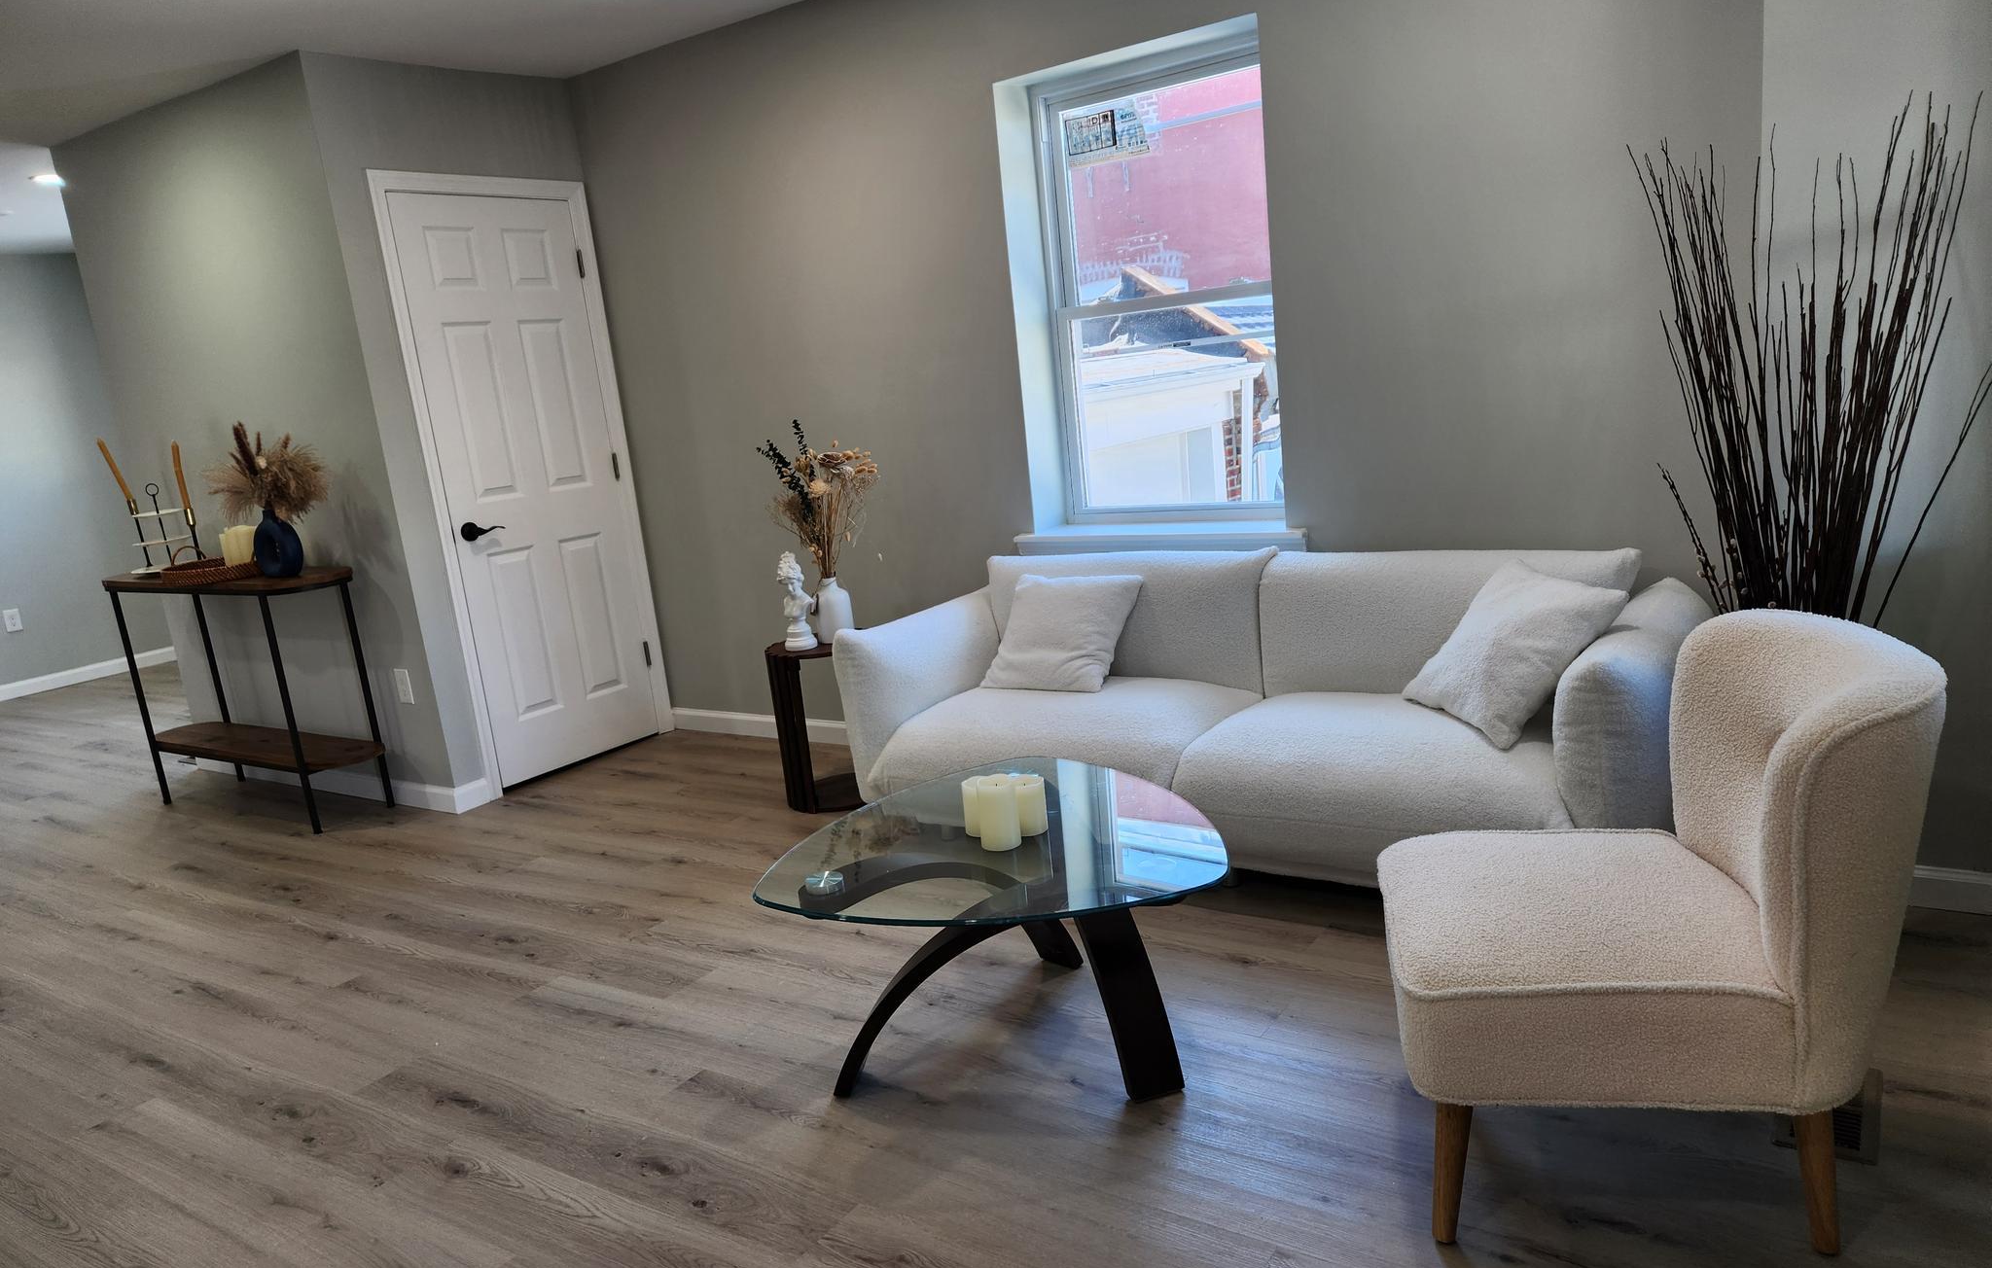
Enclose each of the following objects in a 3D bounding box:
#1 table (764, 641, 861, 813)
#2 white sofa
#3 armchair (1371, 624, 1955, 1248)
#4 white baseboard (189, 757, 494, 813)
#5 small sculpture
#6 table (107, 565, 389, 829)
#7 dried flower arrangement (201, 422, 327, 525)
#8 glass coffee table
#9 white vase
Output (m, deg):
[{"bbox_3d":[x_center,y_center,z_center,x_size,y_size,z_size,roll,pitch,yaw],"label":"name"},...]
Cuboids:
[{"bbox_3d":[-0.507,0.266,4.191,0.365,0.510,0.365,2,15,34],"label":"table"},{"bbox_3d":[0.609,0.204,3.364,2.270,0.730,0.820,2,15,34],"label":"white sofa"},{"bbox_3d":[0.971,0.416,2.041,0.740,0.790,0.620,-3,12,14],"label":"armchair"},{"bbox_3d":[-2.547,0.525,5.064,1.840,0.090,0.150,2,15,34],"label":"white baseboard"},{"bbox_3d":[-0.615,-0.112,4.067,0.110,0.300,0.100,2,15,34],"label":"small sculpture"},{"bbox_3d":[-2.683,0.214,4.761,1.160,0.850,0.320,2,15,34],"label":"table"},{"bbox_3d":[-2.399,-0.533,4.377,0.360,0.340,0.320,2,15,34],"label":"dried flower arrangement"},{"bbox_3d":[0.083,0.595,2.479,0.830,0.455,0.820,2,15,34],"label":"glass coffee table"},{"bbox_3d":[-0.504,-0.077,4.089,0.112,0.200,0.112,-6,12,1],"label":"white vase"}]

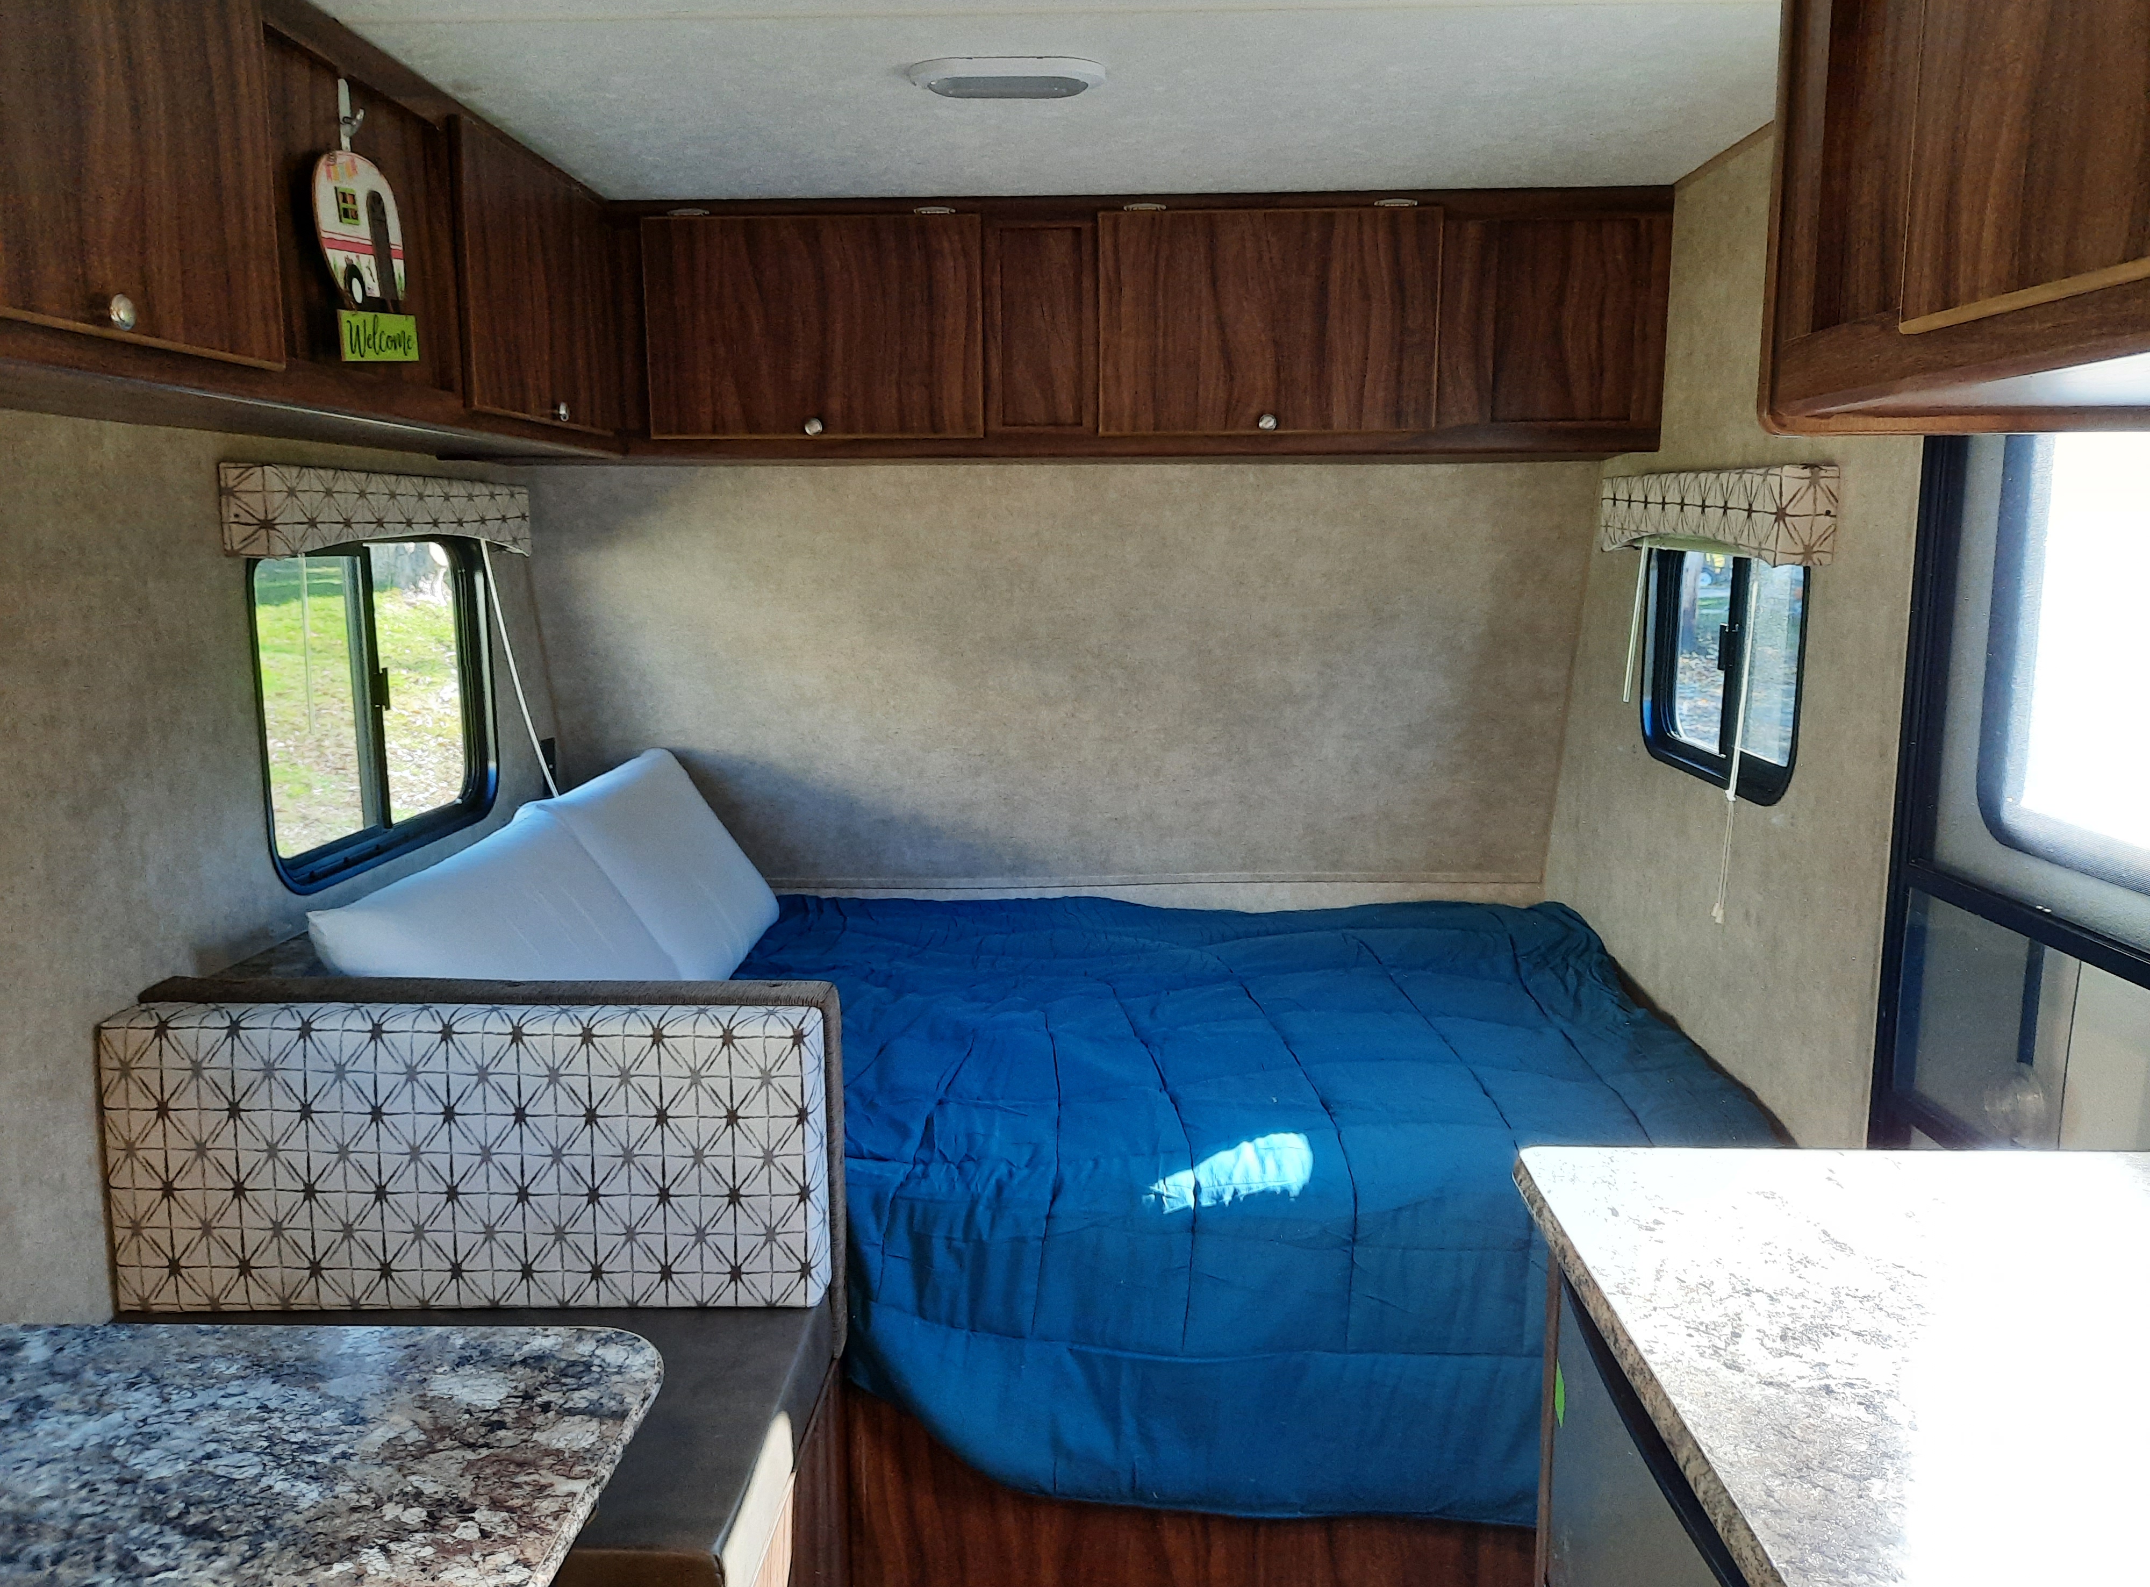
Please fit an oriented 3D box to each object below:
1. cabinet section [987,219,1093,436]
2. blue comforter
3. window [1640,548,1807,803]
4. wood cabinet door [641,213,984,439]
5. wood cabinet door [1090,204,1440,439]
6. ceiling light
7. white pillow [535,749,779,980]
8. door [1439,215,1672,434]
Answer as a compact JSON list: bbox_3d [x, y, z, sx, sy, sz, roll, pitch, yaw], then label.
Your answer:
[{"bbox_3d":[-0.056,-0.783,2.612,0.187,0.346,0.020,0,9,2],"label":"cabinet section"},{"bbox_3d":[0.018,0.508,2.620,1.909,0.364,1.545,0,9,2],"label":"blue comforter"},{"bbox_3d":[0.986,-0.210,2.363,0.051,0.379,0.651,0,9,2],"label":"window"},{"bbox_3d":[-0.436,-0.782,2.618,0.566,0.359,0.025,0,9,2],"label":"wood cabinet door"},{"bbox_3d":[0.321,-0.783,2.591,0.561,0.356,0.025,0,9,2],"label":"wood cabinet door"},{"bbox_3d":[-0.083,-0.872,1.905,0.236,0.028,0.109,0,9,2],"label":"ceiling light"},{"bbox_3d":[-0.772,0.151,2.882,0.151,0.444,0.616,-36,6,7],"label":"white pillow"},{"bbox_3d":[0.791,-0.782,2.588,0.376,0.337,0.025,0,9,2],"label":"door"}]

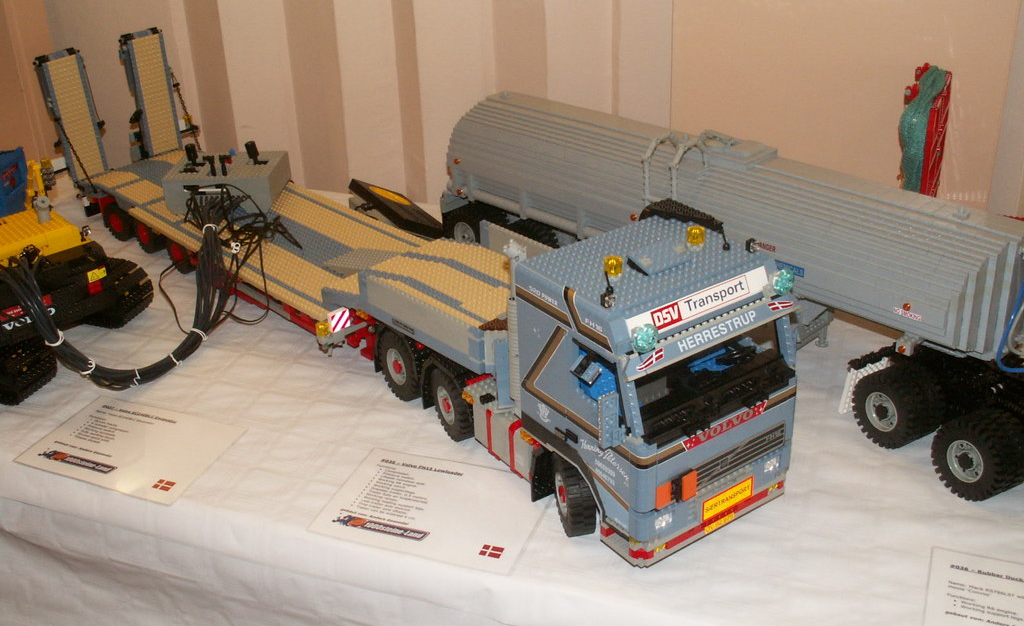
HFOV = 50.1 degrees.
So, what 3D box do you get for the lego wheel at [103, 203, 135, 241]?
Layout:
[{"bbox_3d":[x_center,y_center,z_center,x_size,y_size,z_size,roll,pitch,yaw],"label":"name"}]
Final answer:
[{"bbox_3d":[-0.617,-0.147,1.739,0.061,0.061,0.026,17,34,32],"label":"lego wheel"}]

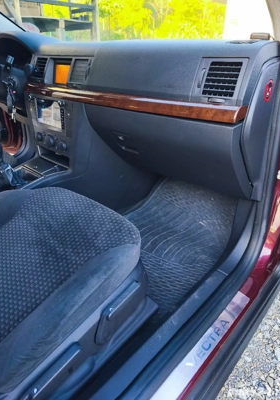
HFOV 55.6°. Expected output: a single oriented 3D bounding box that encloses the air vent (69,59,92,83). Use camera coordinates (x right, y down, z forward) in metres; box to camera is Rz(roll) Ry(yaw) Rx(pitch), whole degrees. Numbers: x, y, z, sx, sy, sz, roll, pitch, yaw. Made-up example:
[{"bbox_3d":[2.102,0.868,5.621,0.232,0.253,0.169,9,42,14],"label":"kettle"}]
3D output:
[{"bbox_3d":[-0.188,-0.419,0.872,0.082,0.074,0.025,22,15,34],"label":"air vent"}]

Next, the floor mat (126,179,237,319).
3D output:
[{"bbox_3d":[0.108,0.104,1.005,0.450,0.070,0.640,25,43,37],"label":"floor mat"}]

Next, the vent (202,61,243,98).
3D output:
[{"bbox_3d":[0.179,-0.256,0.569,0.074,0.072,0.025,16,15,27],"label":"vent"}]

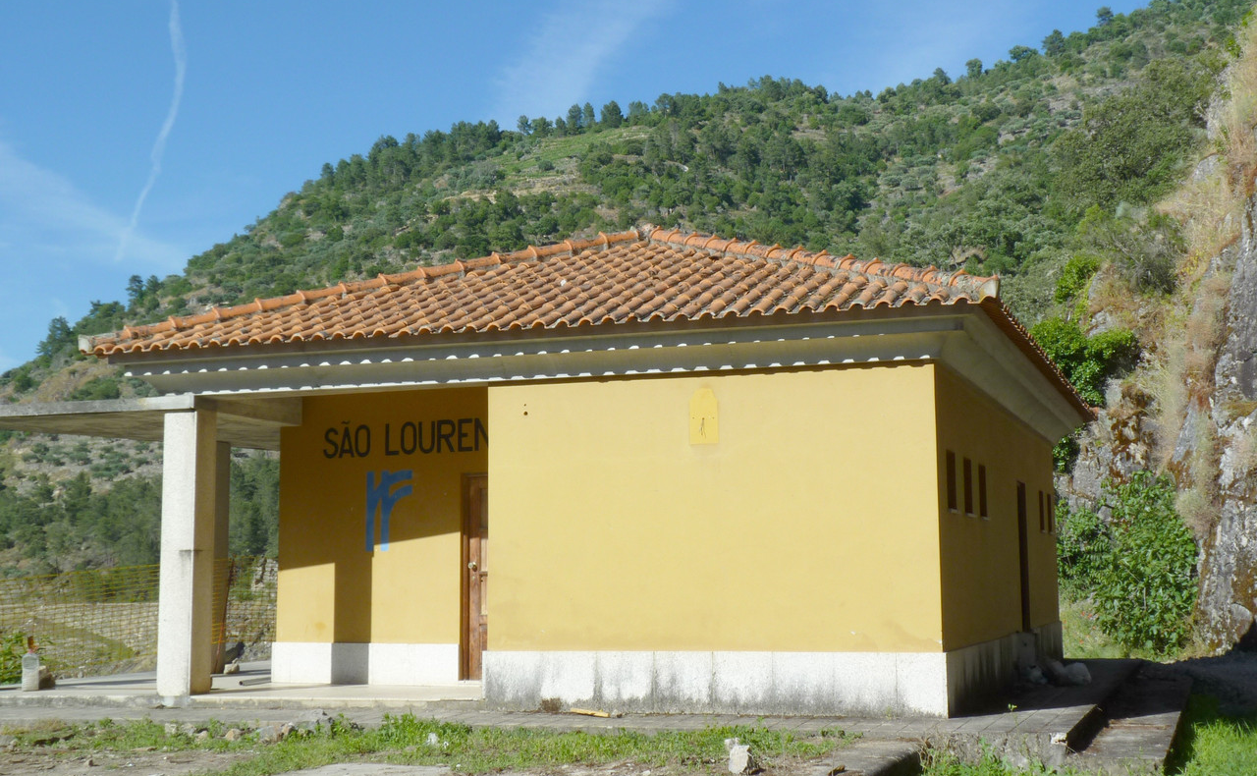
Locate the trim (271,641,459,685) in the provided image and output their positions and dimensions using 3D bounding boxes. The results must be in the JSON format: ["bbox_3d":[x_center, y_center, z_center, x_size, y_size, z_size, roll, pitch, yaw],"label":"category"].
[{"bbox_3d":[-2.799,2.923,17.321,2.227,0.437,0.060,-3,-7,20],"label":"trim"}]

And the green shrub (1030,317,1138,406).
[{"bbox_3d":[8.145,-0.430,29.240,1.933,1.652,1.500,-2,-7,16],"label":"green shrub"}]

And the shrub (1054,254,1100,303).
[{"bbox_3d":[8.581,-2.096,31.280,0.902,0.978,0.850,-2,-7,15],"label":"shrub"}]

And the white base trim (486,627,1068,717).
[{"bbox_3d":[2.348,3.095,18.830,4.237,0.532,9.830,-3,-7,20],"label":"white base trim"}]

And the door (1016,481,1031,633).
[{"bbox_3d":[4.623,2.097,19.281,0.100,1.958,0.820,-3,-7,20],"label":"door"}]

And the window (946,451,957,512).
[{"bbox_3d":[2.819,0.840,14.491,0.120,0.530,0.510,-3,-7,20],"label":"window"}]

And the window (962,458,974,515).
[{"bbox_3d":[3.156,0.945,15.405,0.120,0.530,0.510,-3,-7,20],"label":"window"}]

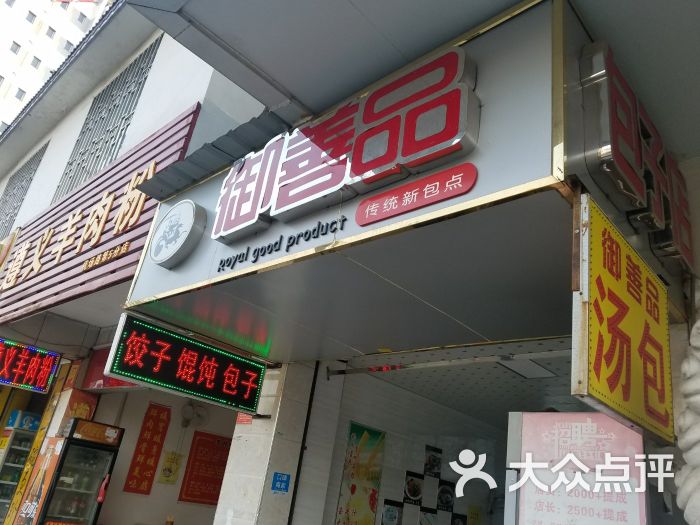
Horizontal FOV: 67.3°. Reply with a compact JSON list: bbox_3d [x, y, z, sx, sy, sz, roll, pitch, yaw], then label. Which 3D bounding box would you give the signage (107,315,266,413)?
[{"bbox_3d":[-1.401,0.957,4.682,0.108,0.505,1.474,-14,-33,42],"label":"signage"}]

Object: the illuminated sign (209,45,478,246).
[{"bbox_3d":[-0.128,-0.553,2.911,1.887,0.638,0.120,-14,-33,42],"label":"illuminated sign"}]

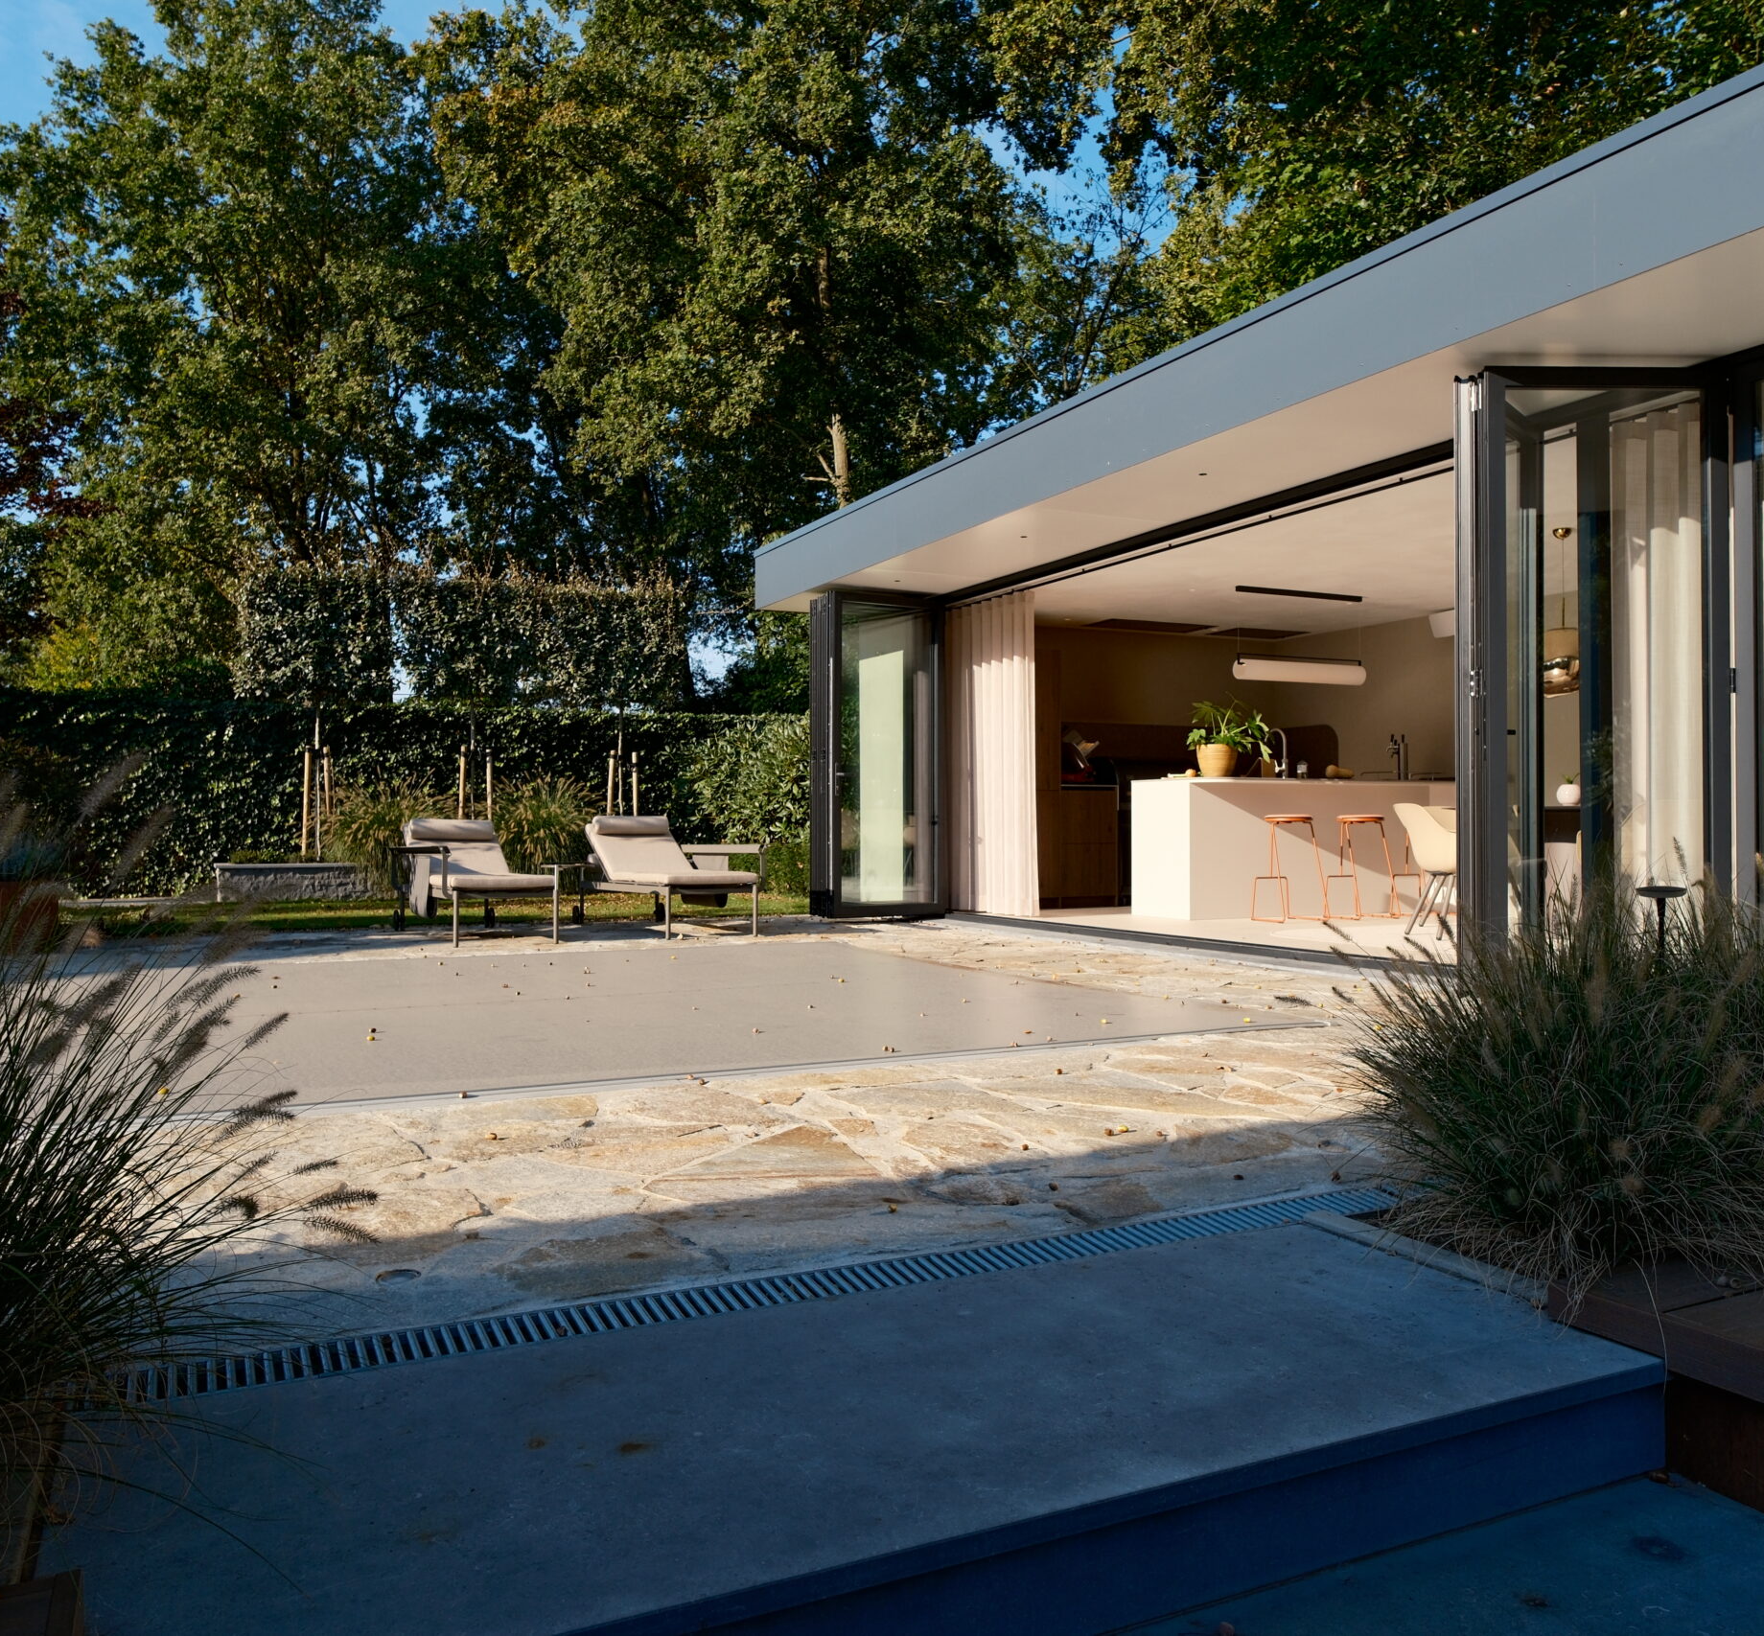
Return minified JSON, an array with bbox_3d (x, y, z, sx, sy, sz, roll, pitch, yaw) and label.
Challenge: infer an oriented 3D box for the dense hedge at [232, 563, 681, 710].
[{"bbox_3d":[-4.346,-1.883,15.204,4.646,1.380,0.550,0,0,-19],"label":"dense hedge"}]

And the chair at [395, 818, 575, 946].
[{"bbox_3d":[-2.675,0.389,9.336,0.731,0.774,1.952,0,0,-29],"label":"chair"}]

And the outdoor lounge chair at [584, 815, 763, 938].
[{"bbox_3d":[-1.502,0.383,9.910,0.717,0.788,1.952,0,0,-29],"label":"outdoor lounge chair"}]

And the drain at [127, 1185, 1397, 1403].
[{"bbox_3d":[-0.003,0.770,2.338,2.278,0.050,0.135,0,0,-26],"label":"drain"}]

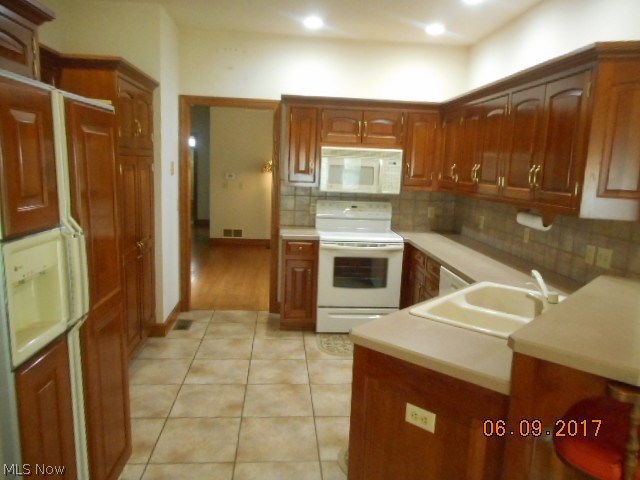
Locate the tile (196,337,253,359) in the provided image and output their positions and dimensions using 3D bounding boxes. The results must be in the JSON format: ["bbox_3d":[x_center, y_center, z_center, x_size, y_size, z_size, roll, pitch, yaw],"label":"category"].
[{"bbox_3d":[-0.792,0.918,3.888,0.440,0.010,0.431,1,9,-5],"label":"tile"}]

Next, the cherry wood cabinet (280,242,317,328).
[{"bbox_3d":[-0.210,0.385,4.449,0.325,0.870,0.610,1,8,-5],"label":"cherry wood cabinet"}]

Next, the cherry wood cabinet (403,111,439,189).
[{"bbox_3d":[0.938,-0.857,4.501,0.355,0.750,0.335,1,8,-5],"label":"cherry wood cabinet"}]

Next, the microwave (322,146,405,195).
[{"bbox_3d":[0.373,-0.673,4.505,0.757,0.405,0.400,1,9,-5],"label":"microwave"}]

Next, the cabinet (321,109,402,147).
[{"bbox_3d":[0.380,-1.057,4.423,0.780,0.375,0.335,1,8,-5],"label":"cabinet"}]

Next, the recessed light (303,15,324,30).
[{"bbox_3d":[-0.053,-1.883,3.972,0.170,0.030,0.170,1,9,-5],"label":"recessed light"}]

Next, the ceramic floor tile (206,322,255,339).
[{"bbox_3d":[-0.826,0.848,4.310,0.440,0.010,0.431,1,9,-5],"label":"ceramic floor tile"}]

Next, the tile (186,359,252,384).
[{"bbox_3d":[-0.757,0.989,3.466,0.440,0.010,0.431,1,9,-5],"label":"tile"}]

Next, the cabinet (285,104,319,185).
[{"bbox_3d":[-0.188,-0.886,4.400,0.345,0.750,0.335,1,8,-5],"label":"cabinet"}]

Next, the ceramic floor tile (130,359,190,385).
[{"bbox_3d":[-1.201,0.980,3.428,0.440,0.010,0.431,1,9,-5],"label":"ceramic floor tile"}]

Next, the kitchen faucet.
[{"bbox_3d":[0.962,0.224,1.975,0.180,0.190,0.090,9,11,41],"label":"kitchen faucet"}]

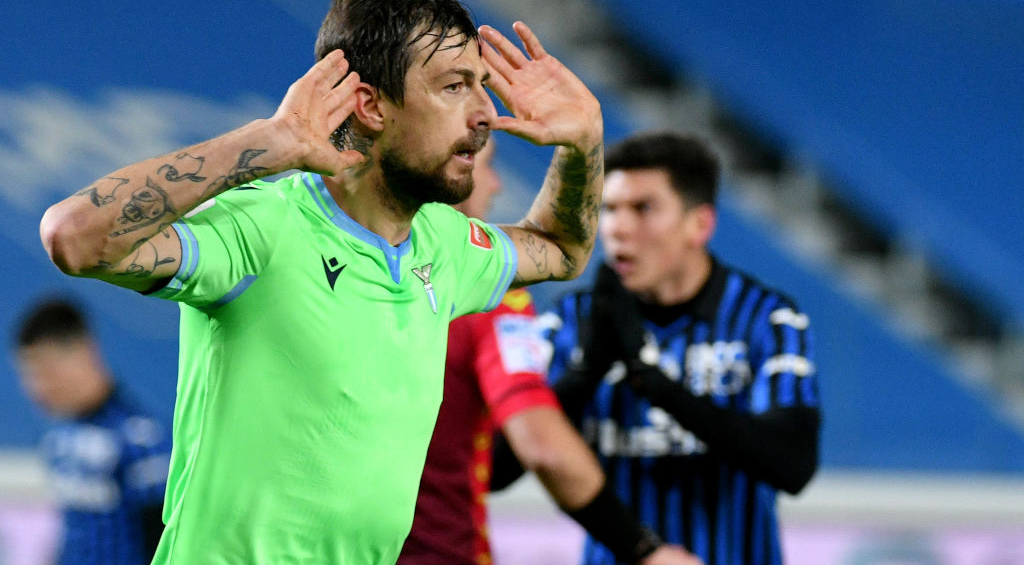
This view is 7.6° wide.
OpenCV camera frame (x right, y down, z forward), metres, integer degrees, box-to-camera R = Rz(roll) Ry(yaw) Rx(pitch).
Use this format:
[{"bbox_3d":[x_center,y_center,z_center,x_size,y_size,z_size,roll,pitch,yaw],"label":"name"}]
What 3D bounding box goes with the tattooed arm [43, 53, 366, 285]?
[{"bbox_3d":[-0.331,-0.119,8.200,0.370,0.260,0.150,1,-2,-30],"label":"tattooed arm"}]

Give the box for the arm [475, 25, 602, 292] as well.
[{"bbox_3d":[0.033,-0.144,8.650,0.130,0.295,0.310,-1,-2,26],"label":"arm"}]

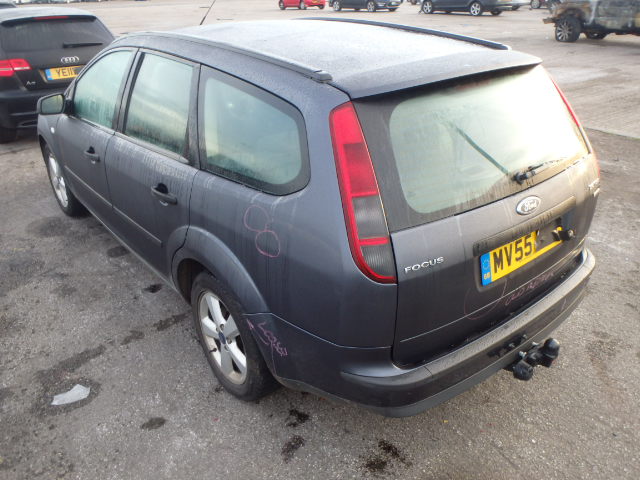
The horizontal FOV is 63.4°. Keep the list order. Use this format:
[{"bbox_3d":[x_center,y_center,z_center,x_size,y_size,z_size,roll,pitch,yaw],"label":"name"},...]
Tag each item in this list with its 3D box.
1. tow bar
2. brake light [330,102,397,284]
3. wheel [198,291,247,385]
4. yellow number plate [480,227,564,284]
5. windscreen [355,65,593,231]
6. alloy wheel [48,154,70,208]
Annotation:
[{"bbox_3d":[0.804,0.470,1.988,0.205,0.175,0.165,-20,33,-34],"label":"tow bar"},{"bbox_3d":[0.107,-0.132,1.587,0.126,0.580,0.091,-12,-5,-21],"label":"brake light"},{"bbox_3d":[-0.375,0.415,2.349,0.170,0.437,0.437,-20,33,-34],"label":"wheel"},{"bbox_3d":[0.765,0.033,1.934,0.520,0.111,0.013,-20,21,-34],"label":"yellow number plate"},{"bbox_3d":[0.631,-0.387,1.905,1.220,0.440,0.070,-20,-5,-34],"label":"windscreen"},{"bbox_3d":[-2.032,-0.492,4.193,0.170,0.437,0.437,-20,33,-34],"label":"alloy wheel"}]

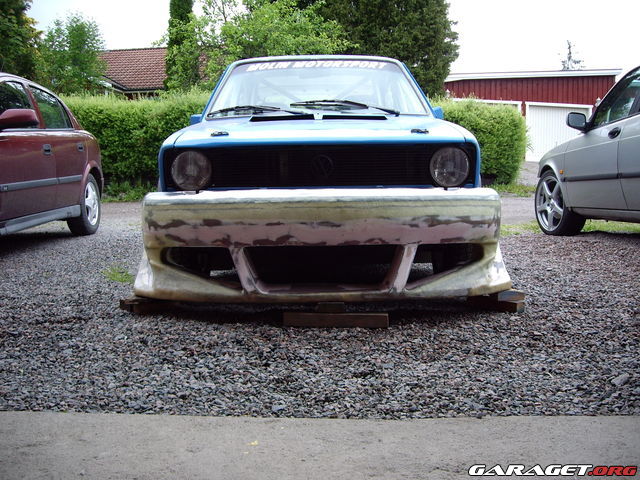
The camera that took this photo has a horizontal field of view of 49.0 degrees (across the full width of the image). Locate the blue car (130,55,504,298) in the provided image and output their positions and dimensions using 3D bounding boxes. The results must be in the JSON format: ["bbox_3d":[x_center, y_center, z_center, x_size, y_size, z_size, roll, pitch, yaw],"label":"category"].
[{"bbox_3d":[-0.013,-0.584,4.860,1.660,1.390,3.770,0,7,-1],"label":"blue car"}]

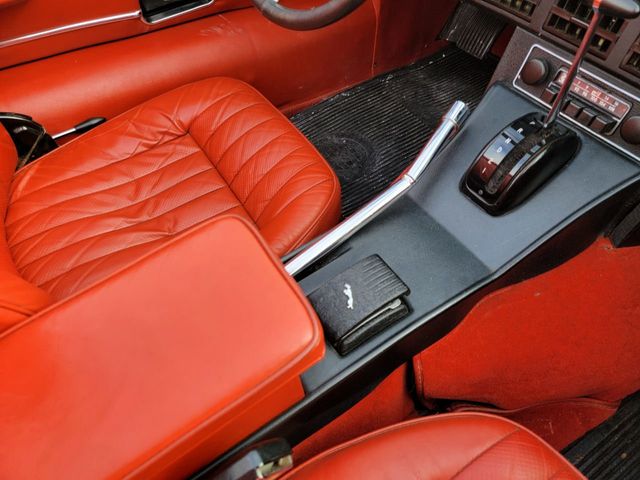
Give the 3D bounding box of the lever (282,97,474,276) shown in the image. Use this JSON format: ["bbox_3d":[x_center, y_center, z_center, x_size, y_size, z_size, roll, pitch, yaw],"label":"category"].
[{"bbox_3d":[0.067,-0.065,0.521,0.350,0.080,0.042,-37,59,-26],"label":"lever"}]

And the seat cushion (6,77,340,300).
[{"bbox_3d":[-0.239,-0.046,0.747,0.500,0.140,0.480,-27,55,-20],"label":"seat cushion"}]

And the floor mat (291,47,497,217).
[{"bbox_3d":[0.248,-0.268,1.061,0.700,0.040,0.440,-27,55,-20],"label":"floor mat"}]

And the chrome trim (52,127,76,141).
[{"bbox_3d":[-0.472,-0.195,0.818,0.045,0.008,0.008,-27,55,-20],"label":"chrome trim"}]

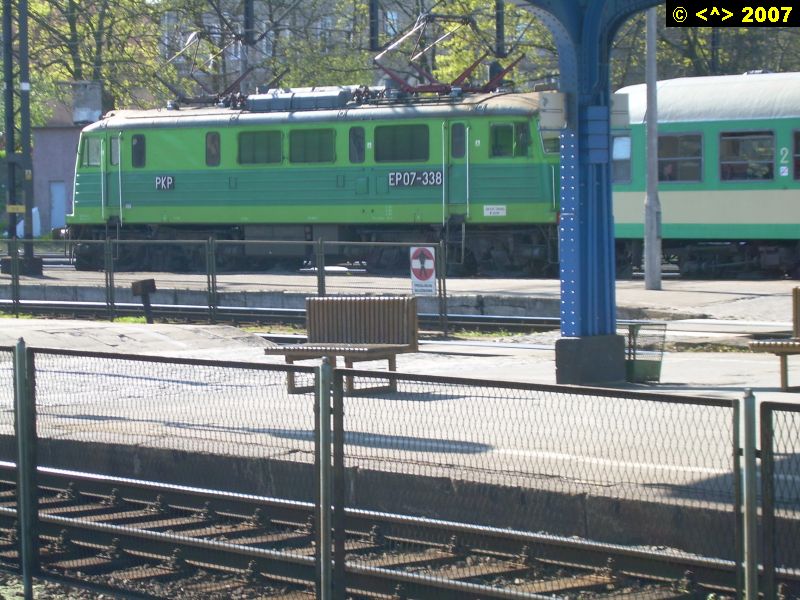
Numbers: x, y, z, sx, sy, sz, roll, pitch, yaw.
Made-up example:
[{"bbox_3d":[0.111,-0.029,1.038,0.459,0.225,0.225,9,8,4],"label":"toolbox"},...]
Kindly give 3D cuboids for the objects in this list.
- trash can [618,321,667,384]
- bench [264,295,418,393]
[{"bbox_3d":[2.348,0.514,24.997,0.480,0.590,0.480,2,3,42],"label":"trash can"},{"bbox_3d":[-0.573,0.440,24.154,1.400,0.880,0.620,1,3,40],"label":"bench"}]

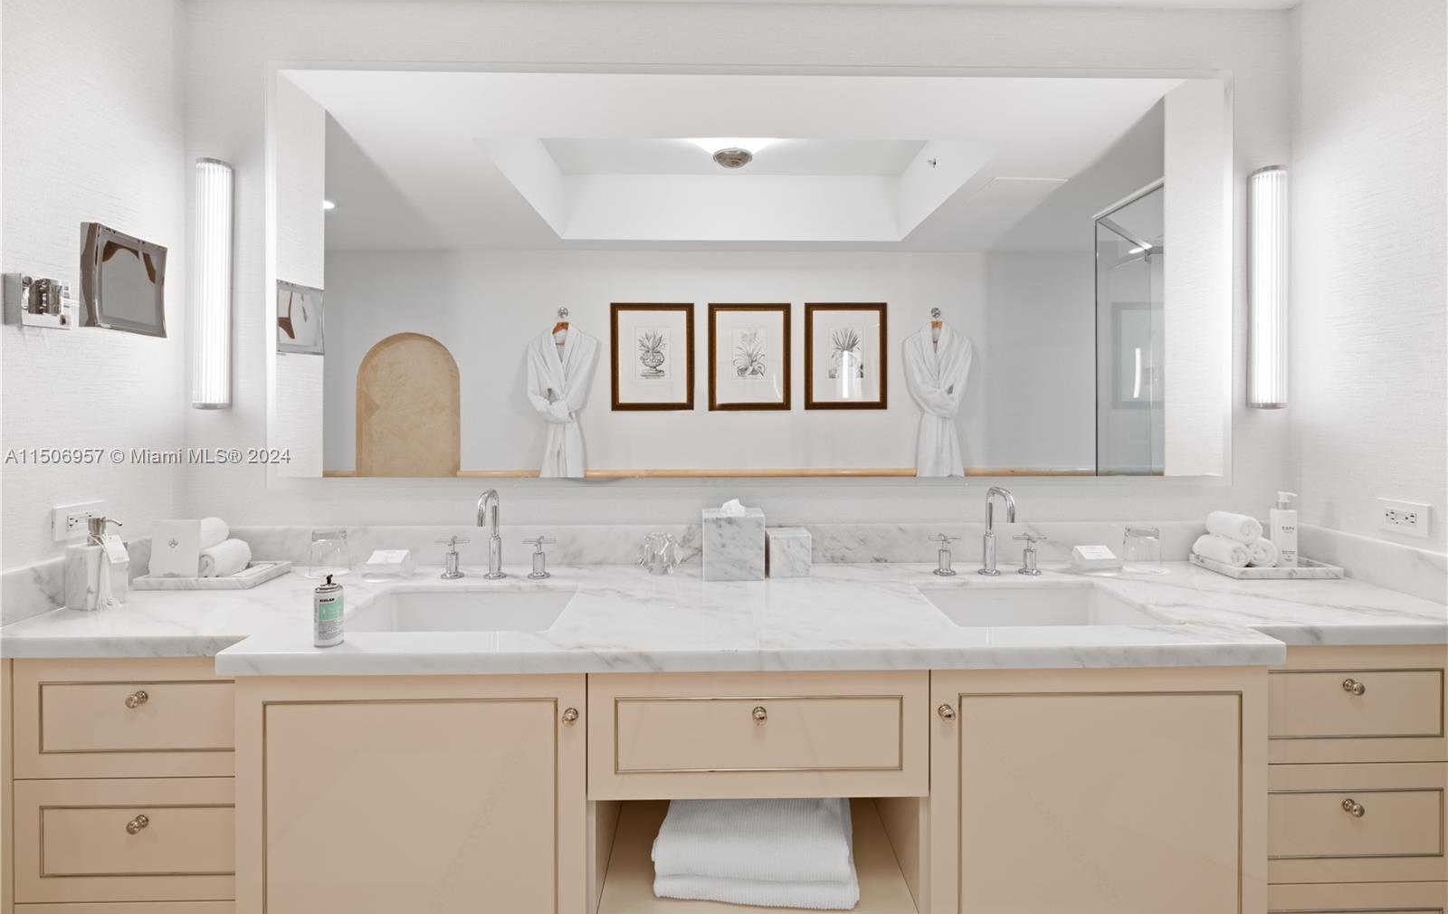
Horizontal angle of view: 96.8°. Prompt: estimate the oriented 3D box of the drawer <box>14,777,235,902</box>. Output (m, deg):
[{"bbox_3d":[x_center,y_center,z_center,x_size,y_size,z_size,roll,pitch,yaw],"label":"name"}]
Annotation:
[{"bbox_3d":[-1.091,0.708,1.406,0.469,0.230,0.410,0,3,-1],"label":"drawer"}]

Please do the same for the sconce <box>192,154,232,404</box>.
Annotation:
[{"bbox_3d":[-1.306,-0.432,1.645,0.085,0.628,0.080,0,3,-1],"label":"sconce"}]

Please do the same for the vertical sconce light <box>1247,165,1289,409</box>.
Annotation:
[{"bbox_3d":[1.448,-0.443,1.710,0.072,0.627,0.082,0,1,-1],"label":"vertical sconce light"}]

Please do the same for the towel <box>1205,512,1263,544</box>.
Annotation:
[{"bbox_3d":[1.287,0.178,1.615,0.066,0.064,0.125,0,3,-1],"label":"towel"}]

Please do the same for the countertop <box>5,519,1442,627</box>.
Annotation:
[{"bbox_3d":[0.064,0.274,1.400,2.950,0.137,0.617,0,3,-1],"label":"countertop"}]

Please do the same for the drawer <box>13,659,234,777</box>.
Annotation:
[{"bbox_3d":[-1.092,0.478,1.406,0.471,0.225,0.410,0,3,-1],"label":"drawer"}]

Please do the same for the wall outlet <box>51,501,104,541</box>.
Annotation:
[{"bbox_3d":[-1.405,0.141,1.405,0.010,0.071,0.117,0,3,-1],"label":"wall outlet"}]

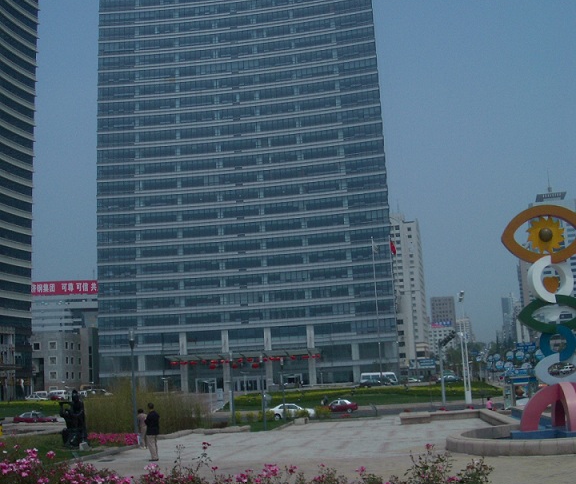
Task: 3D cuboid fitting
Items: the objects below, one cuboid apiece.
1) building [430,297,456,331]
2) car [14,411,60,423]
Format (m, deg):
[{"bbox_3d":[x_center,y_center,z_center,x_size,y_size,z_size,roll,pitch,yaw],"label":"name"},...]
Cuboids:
[{"bbox_3d":[138.622,75.976,690.000,21.000,56.000,18.000,-6,-12,17],"label":"building"},{"bbox_3d":[-25.963,18.287,80.000,4.450,1.430,1.700,-5,-12,11],"label":"car"}]

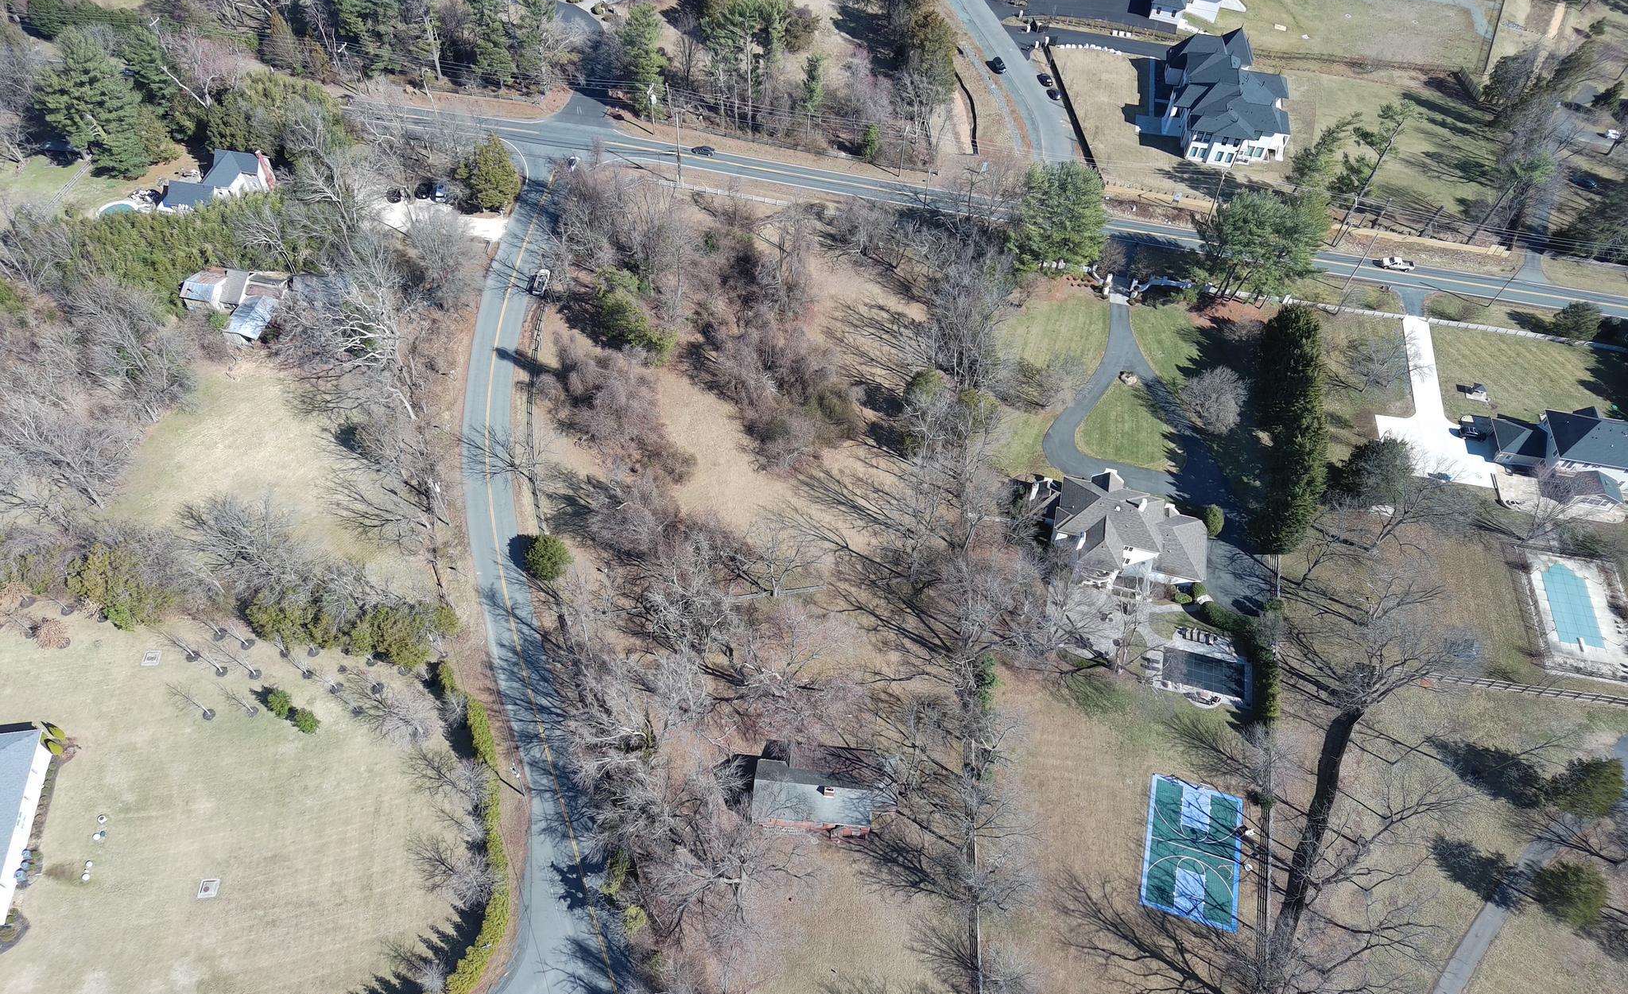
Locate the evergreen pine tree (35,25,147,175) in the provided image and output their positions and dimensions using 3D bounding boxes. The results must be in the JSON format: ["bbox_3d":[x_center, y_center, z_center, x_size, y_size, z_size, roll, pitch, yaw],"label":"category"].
[{"bbox_3d":[-126.650,-70.630,194.790,13.940,23.560,13.940,7,53,0],"label":"evergreen pine tree"}]

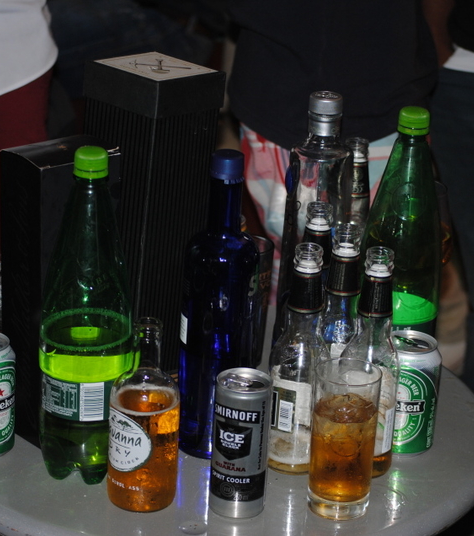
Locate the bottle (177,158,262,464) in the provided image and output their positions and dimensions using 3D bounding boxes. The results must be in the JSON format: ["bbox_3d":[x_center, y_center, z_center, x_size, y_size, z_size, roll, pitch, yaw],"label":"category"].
[{"bbox_3d":[-0.017,0.035,1.783,0.074,0.308,0.074,-1,23,-11],"label":"bottle"}]

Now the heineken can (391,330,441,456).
[{"bbox_3d":[0.168,0.126,1.827,0.066,0.115,0.066,3,23,-1],"label":"heineken can"}]

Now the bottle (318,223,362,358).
[{"bbox_3d":[0.101,0.067,1.807,0.059,0.231,0.059,9,24,13],"label":"bottle"}]

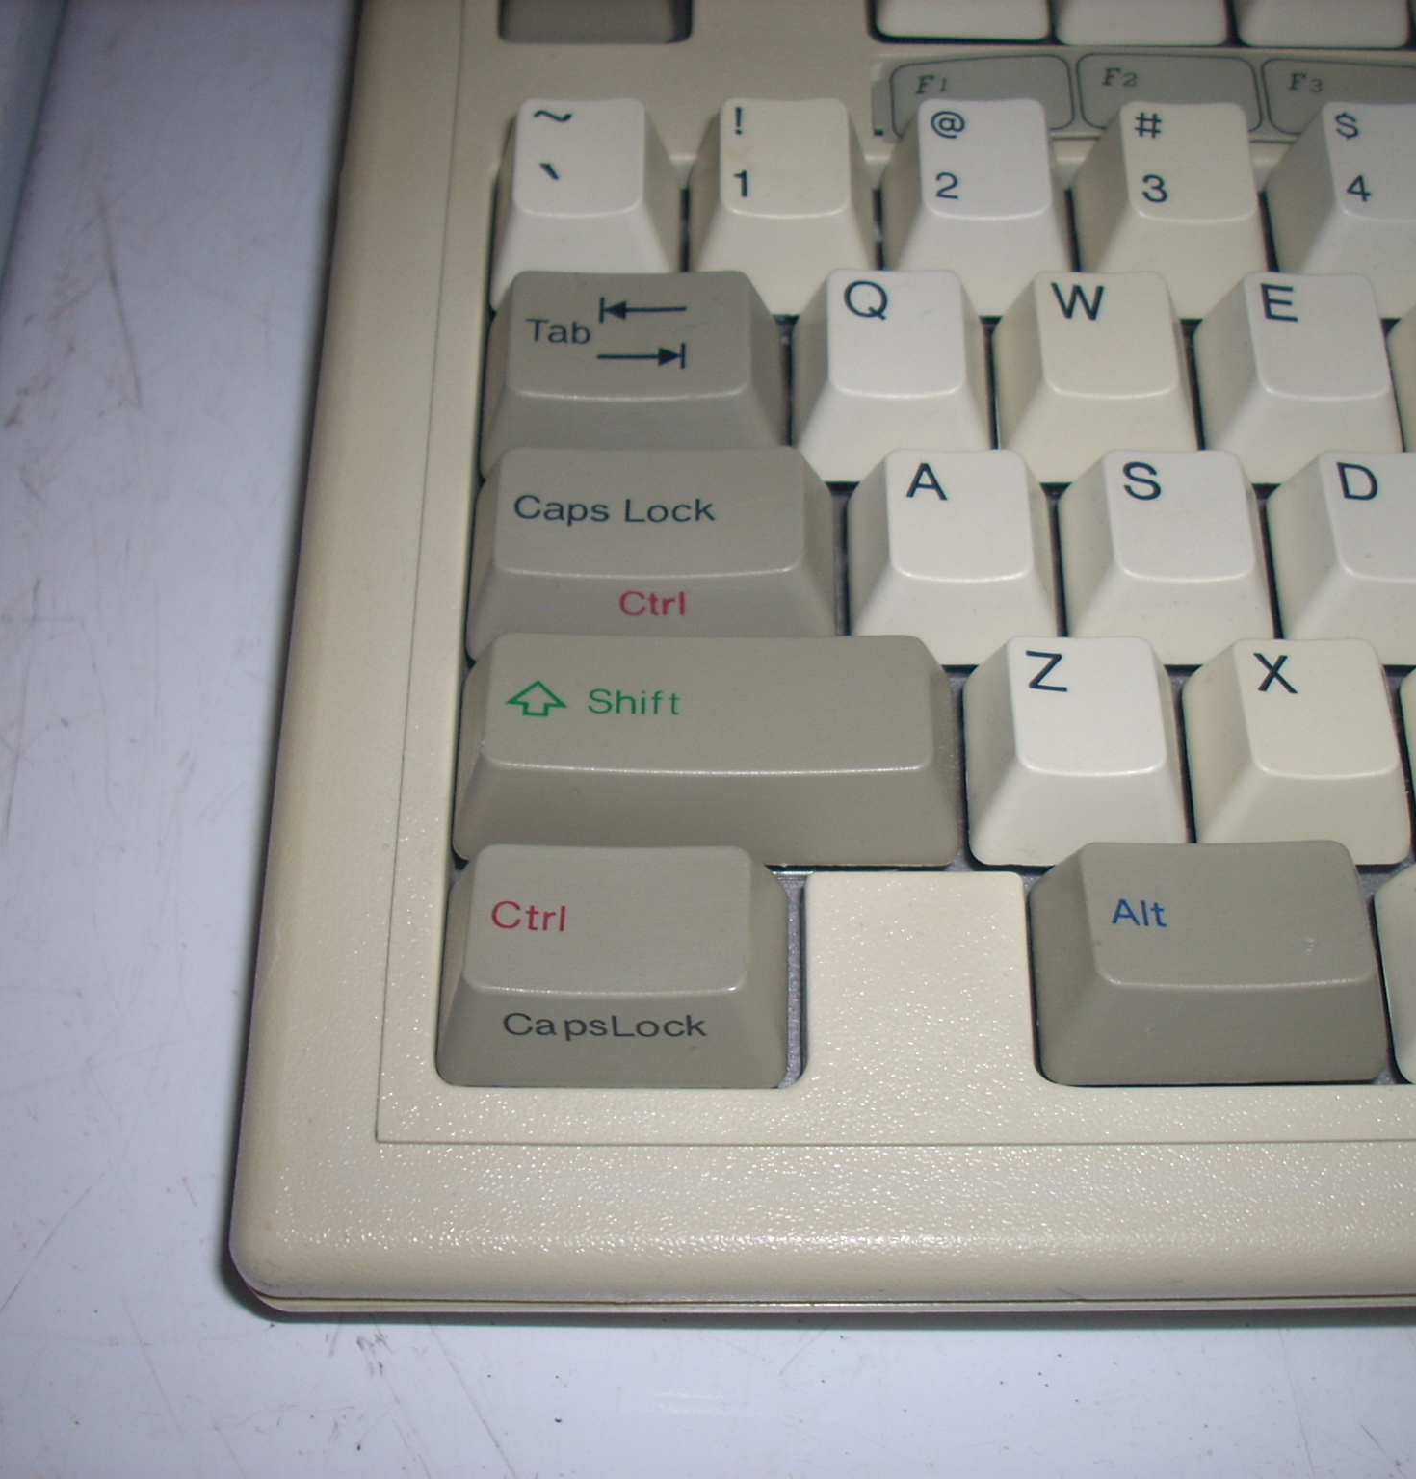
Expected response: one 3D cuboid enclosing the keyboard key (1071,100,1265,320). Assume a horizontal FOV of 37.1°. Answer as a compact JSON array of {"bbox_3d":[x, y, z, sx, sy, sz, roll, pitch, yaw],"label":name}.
[{"bbox_3d":[0.045,-0.050,0.198,0.018,0.012,0.018,0,63,1],"label":"keyboard key"}]

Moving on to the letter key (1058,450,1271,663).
[{"bbox_3d":[0.040,-0.016,0.182,0.018,0.009,0.018,0,63,1],"label":"letter key"}]

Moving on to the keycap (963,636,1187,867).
[{"bbox_3d":[0.031,0.000,0.176,0.018,0.010,0.018,0,63,0],"label":"keycap"}]

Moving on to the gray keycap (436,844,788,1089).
[{"bbox_3d":[-0.007,0.017,0.165,0.028,0.009,0.018,0,63,1],"label":"gray keycap"}]

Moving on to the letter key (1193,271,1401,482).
[{"bbox_3d":[0.054,-0.033,0.190,0.018,0.009,0.018,0,63,1],"label":"letter key"}]

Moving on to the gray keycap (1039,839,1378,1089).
[{"bbox_3d":[0.041,0.017,0.168,0.028,0.011,0.018,0,63,0],"label":"gray keycap"}]

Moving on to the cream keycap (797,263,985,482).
[{"bbox_3d":[0.017,-0.033,0.191,0.018,0.009,0.018,0,63,1],"label":"cream keycap"}]

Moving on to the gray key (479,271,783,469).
[{"bbox_3d":[-0.007,-0.034,0.193,0.028,0.010,0.018,0,63,0],"label":"gray key"}]

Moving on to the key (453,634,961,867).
[{"bbox_3d":[0.000,0.000,0.176,0.042,0.010,0.018,0,63,0],"label":"key"}]

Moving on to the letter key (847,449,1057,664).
[{"bbox_3d":[0.021,-0.016,0.182,0.018,0.009,0.018,0,63,1],"label":"letter key"}]

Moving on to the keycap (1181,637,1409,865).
[{"bbox_3d":[0.050,0.000,0.177,0.018,0.010,0.018,0,63,0],"label":"keycap"}]

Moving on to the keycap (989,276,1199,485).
[{"bbox_3d":[0.036,-0.034,0.193,0.018,0.010,0.018,0,63,0],"label":"keycap"}]

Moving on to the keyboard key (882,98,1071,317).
[{"bbox_3d":[0.027,-0.051,0.201,0.018,0.011,0.018,0,63,0],"label":"keyboard key"}]

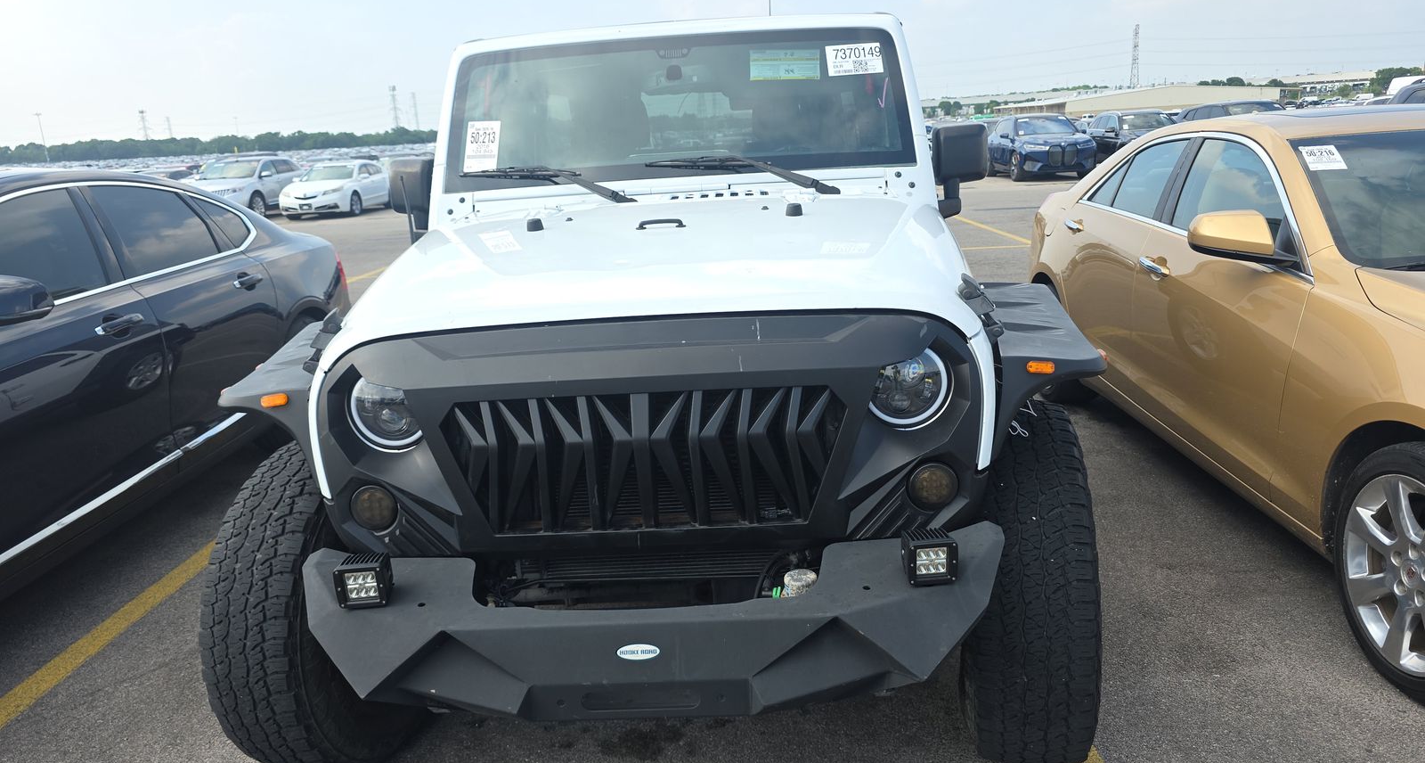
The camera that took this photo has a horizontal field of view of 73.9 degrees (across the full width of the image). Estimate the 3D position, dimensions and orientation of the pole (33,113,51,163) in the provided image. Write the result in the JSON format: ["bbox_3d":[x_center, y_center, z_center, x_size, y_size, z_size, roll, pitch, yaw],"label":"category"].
[{"bbox_3d":[-147.127,-52.534,208.236,1.700,12.000,0.500,-12,18,-32],"label":"pole"}]

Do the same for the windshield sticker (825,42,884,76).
[{"bbox_3d":[0.455,-1.029,3.030,0.178,0.112,0.003,-3,-14,4],"label":"windshield sticker"}]

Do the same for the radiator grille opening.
[{"bbox_3d":[-0.121,0.143,1.705,0.720,0.270,0.090,-2,15,2],"label":"radiator grille opening"}]

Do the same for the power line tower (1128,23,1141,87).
[{"bbox_3d":[191.432,-140.708,430.423,5.000,40.000,5.000,4,16,23],"label":"power line tower"}]

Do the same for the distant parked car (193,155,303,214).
[{"bbox_3d":[-14.246,-5.968,28.865,1.920,1.700,4.750,-2,15,1],"label":"distant parked car"}]

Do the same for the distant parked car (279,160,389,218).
[{"bbox_3d":[-10.666,-5.603,27.307,1.880,1.450,4.930,-3,14,1],"label":"distant parked car"}]

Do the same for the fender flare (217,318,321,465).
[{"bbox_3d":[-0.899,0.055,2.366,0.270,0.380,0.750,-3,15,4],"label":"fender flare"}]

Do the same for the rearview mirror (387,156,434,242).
[{"bbox_3d":[-0.962,-0.573,3.126,0.210,0.300,0.140,-3,15,4],"label":"rearview mirror"}]

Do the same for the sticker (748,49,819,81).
[{"bbox_3d":[0.230,-1.005,3.010,0.220,0.130,0.004,-2,-19,2],"label":"sticker"}]

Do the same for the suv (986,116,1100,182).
[{"bbox_3d":[9.208,-6.640,26.651,1.980,1.690,4.930,-2,15,4],"label":"suv"}]

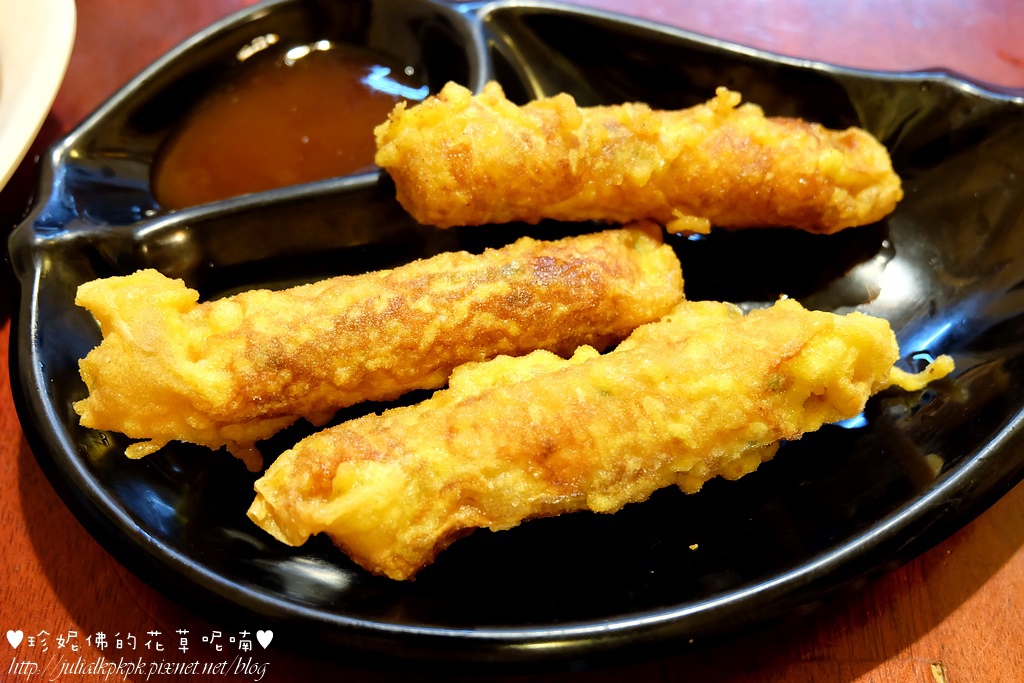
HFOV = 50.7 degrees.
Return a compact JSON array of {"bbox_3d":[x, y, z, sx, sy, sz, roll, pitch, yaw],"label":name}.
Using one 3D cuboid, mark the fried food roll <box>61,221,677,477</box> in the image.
[{"bbox_3d":[-0.025,-0.006,0.225,0.124,0.028,0.031,-9,47,-9],"label":"fried food roll"}]

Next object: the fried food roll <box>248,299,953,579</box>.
[{"bbox_3d":[0.018,0.016,0.204,0.126,0.028,0.033,-12,47,-11],"label":"fried food roll"}]

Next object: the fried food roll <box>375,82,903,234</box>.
[{"bbox_3d":[0.030,-0.041,0.259,0.123,0.028,0.030,3,46,3],"label":"fried food roll"}]

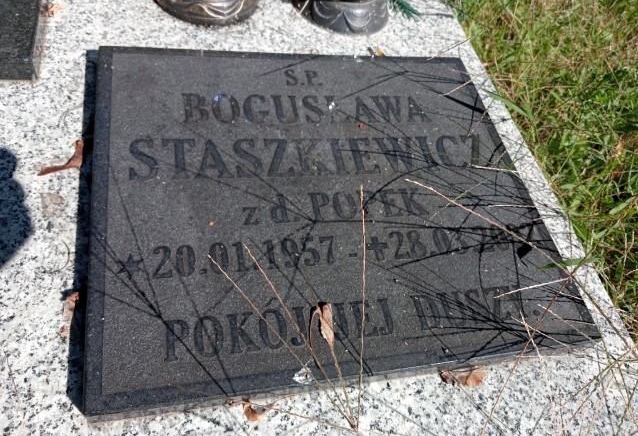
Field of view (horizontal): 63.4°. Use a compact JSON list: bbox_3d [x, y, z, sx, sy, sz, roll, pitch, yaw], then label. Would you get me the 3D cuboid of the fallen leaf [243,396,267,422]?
[{"bbox_3d":[-0.047,0.132,0.360,0.019,0.012,0.011,34,56,10],"label":"fallen leaf"}]

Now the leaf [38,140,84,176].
[{"bbox_3d":[-0.221,-0.051,0.440,0.039,0.012,0.023,-24,65,-27],"label":"leaf"}]

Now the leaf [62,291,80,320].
[{"bbox_3d":[-0.180,0.064,0.374,0.010,0.010,0.020,-5,58,-17],"label":"leaf"}]

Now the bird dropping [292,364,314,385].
[{"bbox_3d":[-0.010,0.117,0.381,0.015,0.005,0.011,-32,69,-30],"label":"bird dropping"}]

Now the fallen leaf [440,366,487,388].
[{"bbox_3d":[0.113,0.124,0.405,0.035,0.012,0.014,-6,58,-18],"label":"fallen leaf"}]

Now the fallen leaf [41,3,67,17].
[{"bbox_3d":[-0.277,-0.218,0.541,0.011,0.008,0.020,34,56,10],"label":"fallen leaf"}]

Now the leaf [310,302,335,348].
[{"bbox_3d":[0.001,0.079,0.385,0.018,0.008,0.032,3,56,-12],"label":"leaf"}]

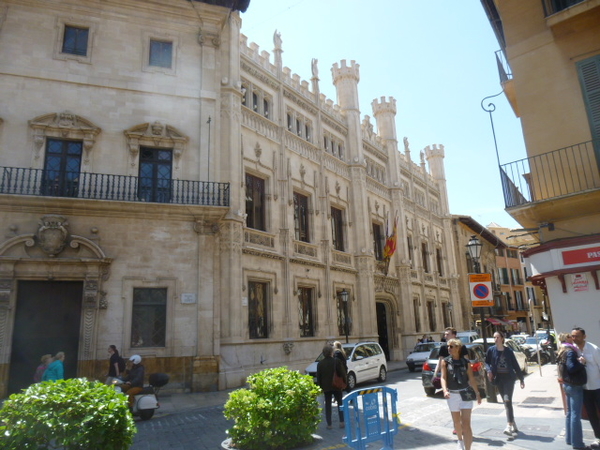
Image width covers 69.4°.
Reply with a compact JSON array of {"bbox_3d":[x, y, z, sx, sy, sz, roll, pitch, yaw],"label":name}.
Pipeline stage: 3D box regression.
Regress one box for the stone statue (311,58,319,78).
[{"bbox_3d":[0.967,-10.310,28.510,0.450,1.400,0.500,-13,-18,35],"label":"stone statue"}]

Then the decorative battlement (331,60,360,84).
[{"bbox_3d":[3.445,-11.061,32.484,2.080,1.500,2.080,-2,-15,-1],"label":"decorative battlement"}]

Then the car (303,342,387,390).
[{"bbox_3d":[2.009,5.745,17.883,1.800,1.650,4.390,-12,-18,34],"label":"car"}]

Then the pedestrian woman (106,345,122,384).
[{"bbox_3d":[-5.412,4.373,12.535,0.520,1.700,0.480,3,-15,-18],"label":"pedestrian woman"}]

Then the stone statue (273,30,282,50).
[{"bbox_3d":[-1.257,-10.336,24.210,0.460,1.270,0.500,-13,-18,35],"label":"stone statue"}]

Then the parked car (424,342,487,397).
[{"bbox_3d":[5.492,4.670,14.197,1.760,1.480,4.400,-12,-18,32],"label":"parked car"}]

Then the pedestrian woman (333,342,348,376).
[{"bbox_3d":[1.150,4.053,11.885,0.480,1.680,0.400,6,-17,-29],"label":"pedestrian woman"}]

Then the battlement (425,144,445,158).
[{"bbox_3d":[14.750,-7.635,47.263,2.080,1.500,2.080,-13,-18,35],"label":"battlement"}]

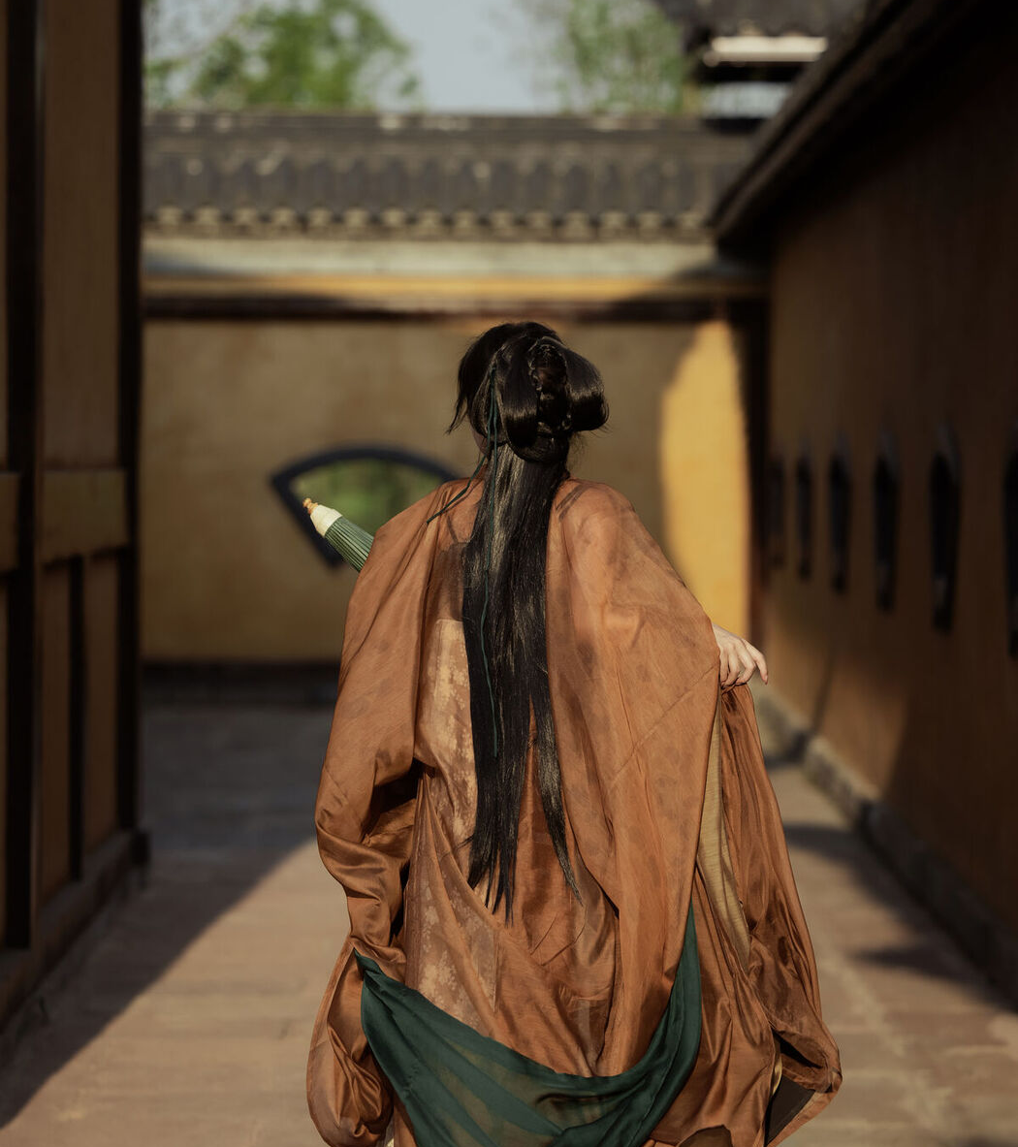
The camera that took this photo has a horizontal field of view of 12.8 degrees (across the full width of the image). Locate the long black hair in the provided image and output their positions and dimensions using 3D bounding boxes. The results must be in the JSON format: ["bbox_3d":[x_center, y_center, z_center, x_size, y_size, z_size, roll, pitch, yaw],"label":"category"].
[{"bbox_3d":[0.024,0.071,7.050,0.250,0.920,0.280,0,1,-19],"label":"long black hair"}]

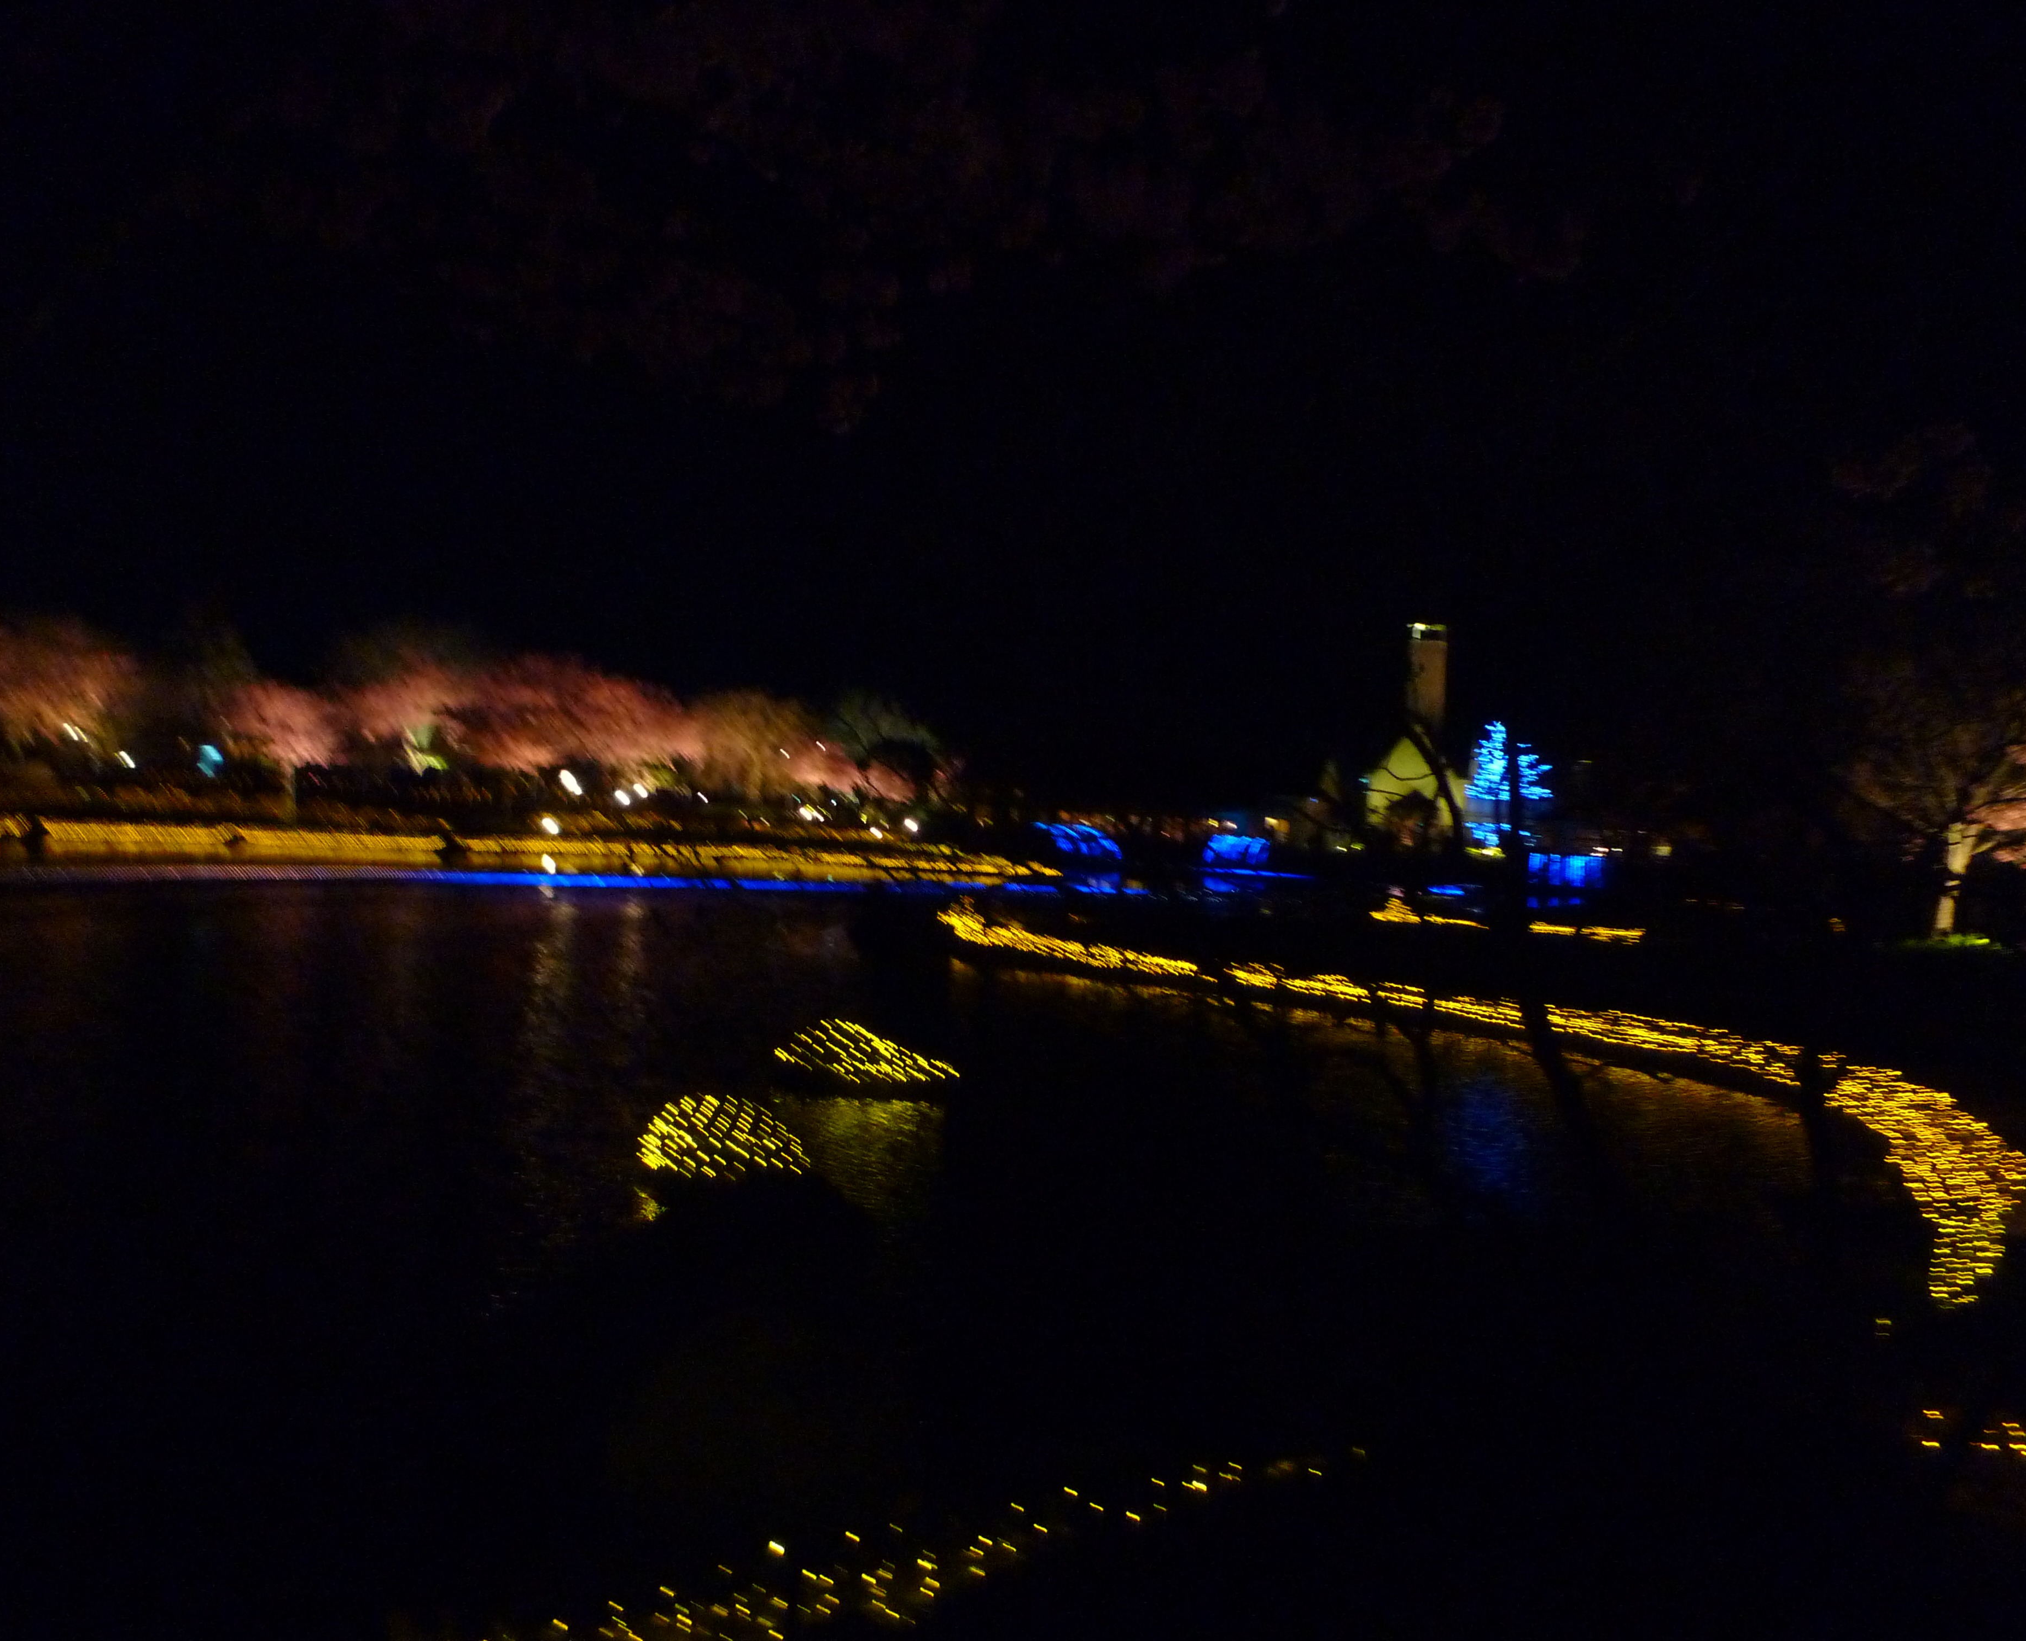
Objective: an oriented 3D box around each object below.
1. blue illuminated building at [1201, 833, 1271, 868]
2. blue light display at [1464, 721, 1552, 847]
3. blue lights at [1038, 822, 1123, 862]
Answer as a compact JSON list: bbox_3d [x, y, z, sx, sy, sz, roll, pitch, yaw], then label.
[{"bbox_3d":[13.038,1.791,92.000,4.080,2.090,3.200,1,0,8],"label":"blue illuminated building"},{"bbox_3d":[32.883,-2.385,105.000,5.910,8.290,5.500,1,0,17],"label":"blue light display"},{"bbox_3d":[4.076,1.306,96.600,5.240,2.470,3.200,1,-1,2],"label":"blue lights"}]

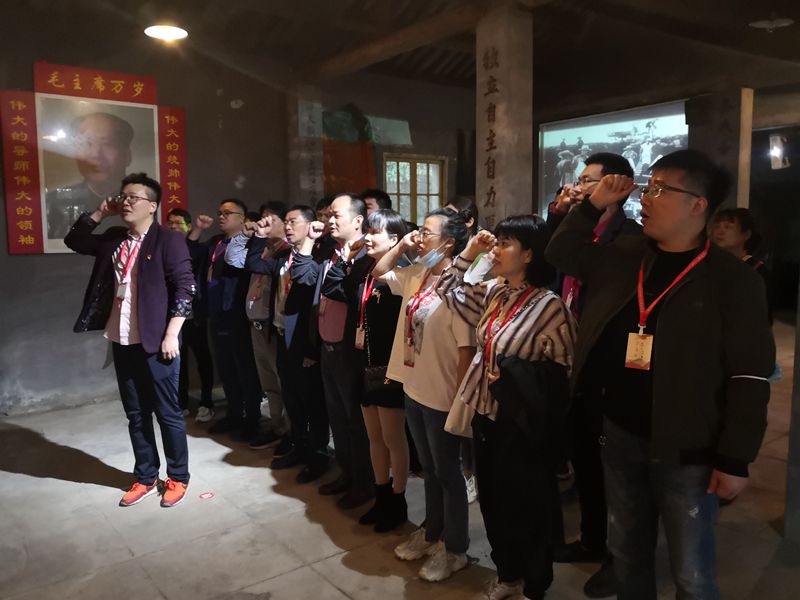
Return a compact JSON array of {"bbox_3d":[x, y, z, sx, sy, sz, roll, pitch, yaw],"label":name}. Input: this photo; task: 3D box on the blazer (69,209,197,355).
[{"bbox_3d":[-1.506,-0.086,3.480,0.690,0.750,0.400,2,5,26],"label":"blazer"}]

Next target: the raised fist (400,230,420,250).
[{"bbox_3d":[0.048,-0.264,2.720,0.090,0.085,0.082,-5,7,-39],"label":"raised fist"}]

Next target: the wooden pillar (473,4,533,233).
[{"bbox_3d":[0.770,-0.579,4.669,0.300,3.200,0.300,-4,6,-37],"label":"wooden pillar"}]

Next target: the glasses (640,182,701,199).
[{"bbox_3d":[0.796,-0.315,1.830,0.140,0.045,0.140,14,2,-12],"label":"glasses"}]

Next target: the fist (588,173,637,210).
[{"bbox_3d":[0.599,-0.303,1.750,0.115,0.100,0.095,-5,7,-39],"label":"fist"}]

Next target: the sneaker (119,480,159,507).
[{"bbox_3d":[-1.494,1.077,3.585,0.105,0.105,0.280,2,5,28],"label":"sneaker"}]

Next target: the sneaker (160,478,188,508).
[{"bbox_3d":[-1.308,1.090,3.621,0.102,0.105,0.285,-1,6,-1],"label":"sneaker"}]

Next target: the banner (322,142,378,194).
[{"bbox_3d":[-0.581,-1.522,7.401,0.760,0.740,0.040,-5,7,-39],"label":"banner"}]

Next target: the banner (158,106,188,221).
[{"bbox_3d":[-2.182,-1.158,6.064,0.265,1.386,0.020,-4,6,-37],"label":"banner"}]

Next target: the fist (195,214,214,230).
[{"bbox_3d":[-1.459,-0.585,4.680,0.110,0.100,0.100,-5,7,-39],"label":"fist"}]

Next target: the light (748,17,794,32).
[{"bbox_3d":[2.947,-2.204,4.949,0.307,0.130,0.307,-5,7,-39],"label":"light"}]

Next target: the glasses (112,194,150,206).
[{"bbox_3d":[-1.476,-0.548,3.450,0.142,0.050,0.140,1,6,19],"label":"glasses"}]

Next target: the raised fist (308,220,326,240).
[{"bbox_3d":[-0.463,-0.393,3.500,0.095,0.105,0.090,-5,7,-39],"label":"raised fist"}]

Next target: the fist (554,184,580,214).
[{"bbox_3d":[0.698,-0.419,2.600,0.100,0.115,0.100,-3,5,-28],"label":"fist"}]

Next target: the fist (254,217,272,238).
[{"bbox_3d":[-0.847,-0.450,3.870,0.100,0.115,0.100,4,6,40],"label":"fist"}]

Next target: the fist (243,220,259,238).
[{"bbox_3d":[-1.042,-0.491,4.350,0.100,0.110,0.100,4,6,40],"label":"fist"}]

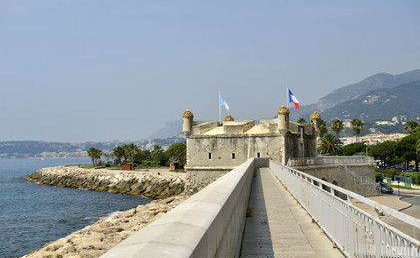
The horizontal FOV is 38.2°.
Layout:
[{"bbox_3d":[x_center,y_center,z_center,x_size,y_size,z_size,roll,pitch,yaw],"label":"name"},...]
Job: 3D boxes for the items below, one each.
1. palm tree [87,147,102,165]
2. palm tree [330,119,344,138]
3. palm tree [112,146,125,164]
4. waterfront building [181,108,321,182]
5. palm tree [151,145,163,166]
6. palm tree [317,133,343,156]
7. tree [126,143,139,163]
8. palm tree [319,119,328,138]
[{"bbox_3d":[-47.237,11.370,244.737,4.400,7.570,4.400,0,-3,0],"label":"palm tree"},{"bbox_3d":[32.002,4.572,151.947,3.500,13.930,3.500,0,-3,0],"label":"palm tree"},{"bbox_3d":[-36.294,10.908,241.754,4.600,8.030,4.600,0,-3,0],"label":"palm tree"},{"bbox_3d":[6.717,2.832,92.975,16.220,11.180,14.400,-1,-3,28],"label":"waterfront building"},{"bbox_3d":[-20.457,10.392,231.767,4.500,8.170,4.500,0,-3,0],"label":"palm tree"},{"bbox_3d":[25.734,5.960,129.863,5.800,10.000,5.800,0,-3,0],"label":"palm tree"},{"bbox_3d":[-28.251,9.719,221.787,4.600,8.830,4.600,0,-3,0],"label":"tree"},{"bbox_3d":[28.236,4.635,151.944,3.500,13.800,3.500,0,-3,0],"label":"palm tree"}]

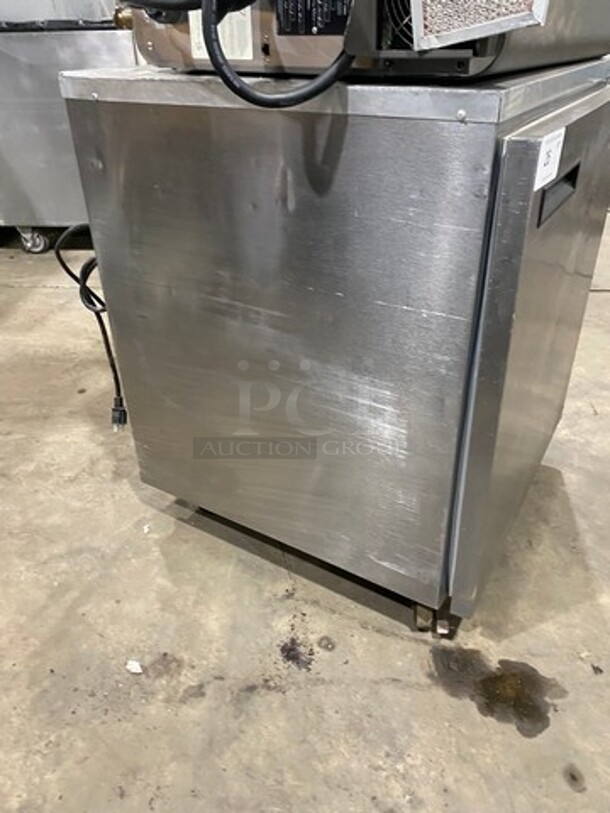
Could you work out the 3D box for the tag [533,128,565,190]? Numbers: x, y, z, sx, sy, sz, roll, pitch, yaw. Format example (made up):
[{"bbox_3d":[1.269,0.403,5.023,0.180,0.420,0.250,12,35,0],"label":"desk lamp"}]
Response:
[{"bbox_3d":[0.266,-0.267,0.659,0.004,0.053,0.104,17,33,27],"label":"tag"}]

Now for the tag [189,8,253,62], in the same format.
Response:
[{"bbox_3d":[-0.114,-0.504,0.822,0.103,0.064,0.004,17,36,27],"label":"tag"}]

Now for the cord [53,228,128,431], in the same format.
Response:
[{"bbox_3d":[-0.387,-0.145,1.173,0.120,0.440,0.110,17,36,27],"label":"cord"}]

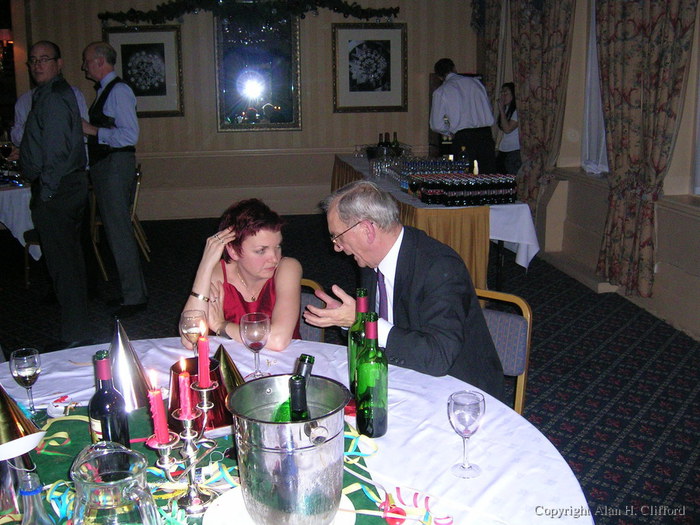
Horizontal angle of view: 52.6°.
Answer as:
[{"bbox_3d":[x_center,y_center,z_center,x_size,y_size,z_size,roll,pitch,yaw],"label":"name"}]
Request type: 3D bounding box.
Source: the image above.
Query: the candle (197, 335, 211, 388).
[{"bbox_3d":[-0.293,0.199,1.417,0.023,0.108,0.023,-1,14,0],"label":"candle"}]

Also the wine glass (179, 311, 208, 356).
[{"bbox_3d":[-0.431,0.225,1.973,0.083,0.175,0.083,-1,14,0],"label":"wine glass"}]

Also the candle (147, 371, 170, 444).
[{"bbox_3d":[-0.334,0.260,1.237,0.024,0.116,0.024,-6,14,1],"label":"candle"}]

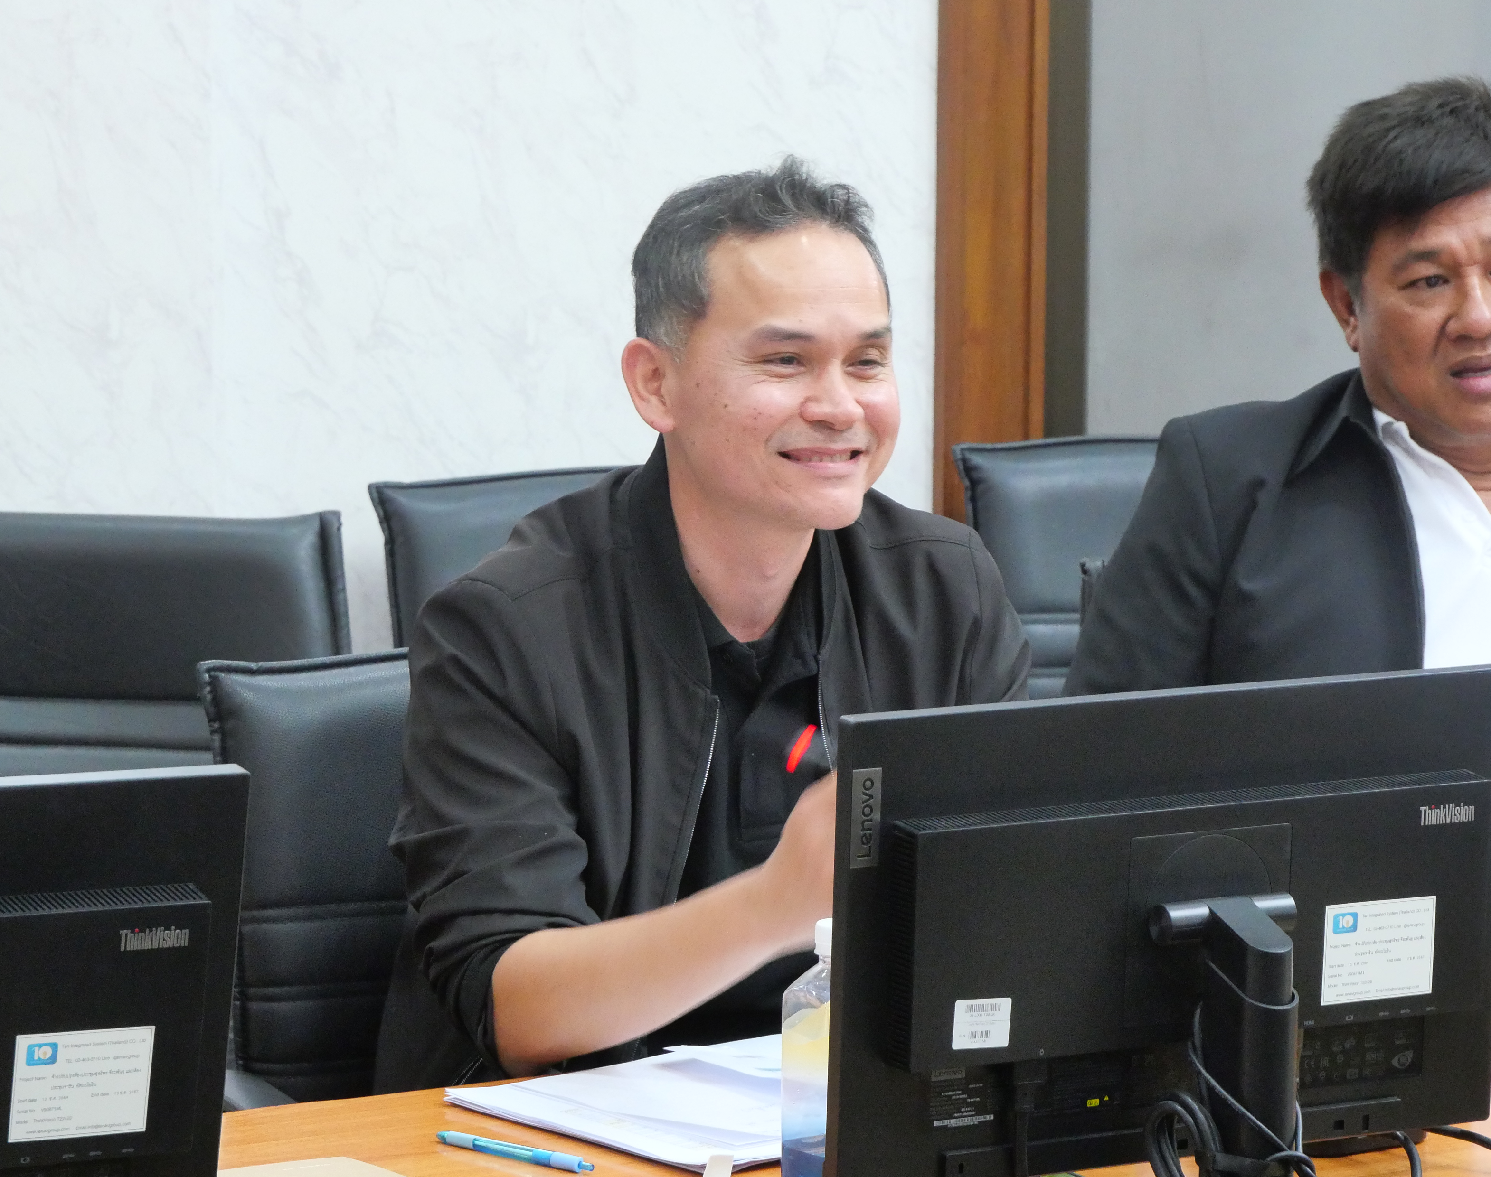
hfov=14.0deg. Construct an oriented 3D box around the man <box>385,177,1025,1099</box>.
[{"bbox_3d":[0.030,0.368,4.175,0.550,1.320,0.760,-3,7,-28],"label":"man"}]

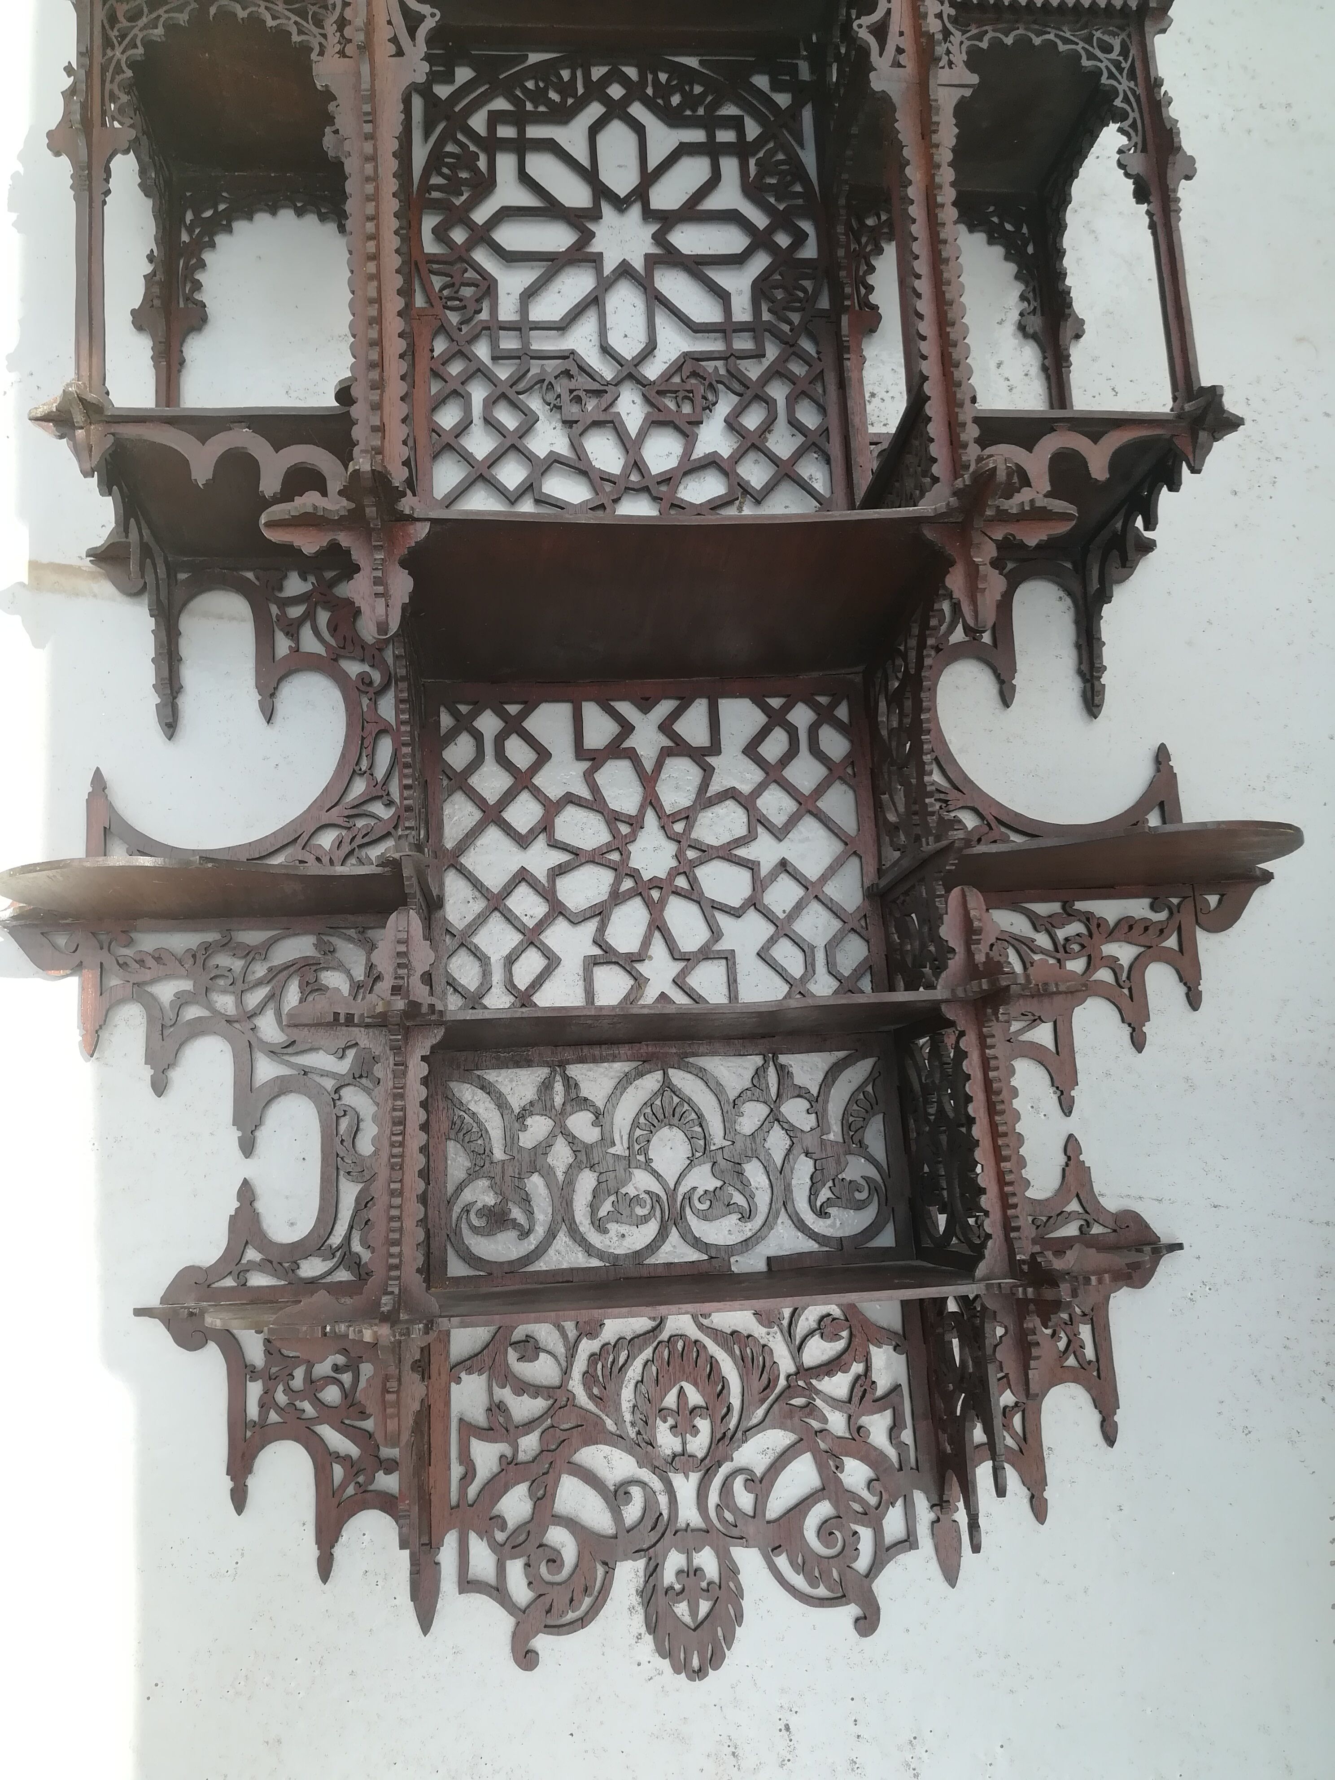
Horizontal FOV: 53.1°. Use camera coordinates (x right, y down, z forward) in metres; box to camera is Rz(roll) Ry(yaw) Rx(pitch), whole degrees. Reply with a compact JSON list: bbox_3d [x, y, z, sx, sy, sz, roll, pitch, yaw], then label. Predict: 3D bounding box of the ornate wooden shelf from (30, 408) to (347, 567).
[{"bbox_3d":[-0.293,-0.252,0.914,0.211,0.060,0.194,-2,-12,-6],"label":"ornate wooden shelf"}]

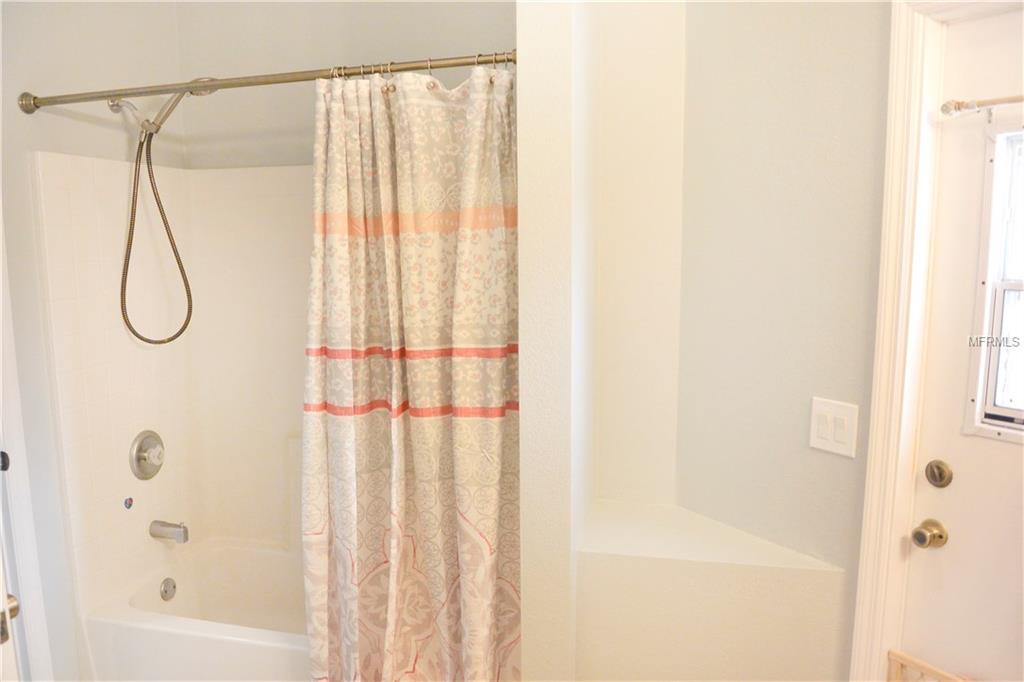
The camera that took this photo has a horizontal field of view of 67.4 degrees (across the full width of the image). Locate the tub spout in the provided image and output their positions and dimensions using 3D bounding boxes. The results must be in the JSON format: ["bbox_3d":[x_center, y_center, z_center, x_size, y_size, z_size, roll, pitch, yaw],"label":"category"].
[{"bbox_3d":[-1.224,0.683,2.749,0.124,0.064,0.050,2,9,16],"label":"tub spout"}]

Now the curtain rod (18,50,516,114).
[{"bbox_3d":[-0.681,-0.685,2.032,1.520,0.062,0.062,1,8,16],"label":"curtain rod"}]

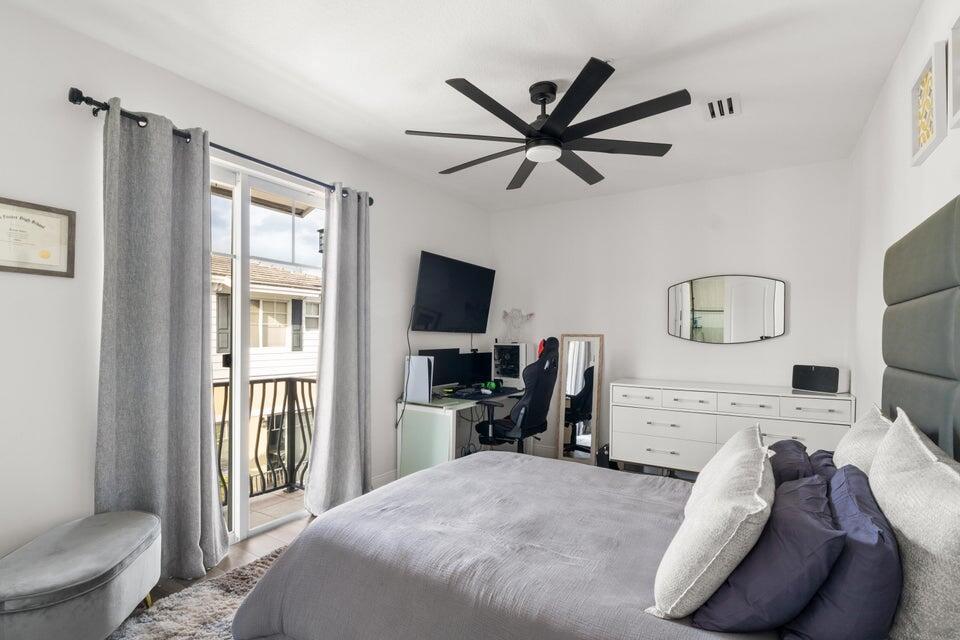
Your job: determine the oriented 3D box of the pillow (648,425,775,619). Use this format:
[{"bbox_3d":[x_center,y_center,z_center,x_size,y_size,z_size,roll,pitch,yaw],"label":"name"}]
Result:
[{"bbox_3d":[0.797,0.632,1.368,0.190,0.450,0.580,39,20,29],"label":"pillow"}]

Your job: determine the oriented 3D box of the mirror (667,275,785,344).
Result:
[{"bbox_3d":[2.198,-0.090,3.821,0.915,0.615,0.030,-1,-2,28],"label":"mirror"}]

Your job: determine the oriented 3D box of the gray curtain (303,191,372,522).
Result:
[{"bbox_3d":[-1.024,0.198,3.112,0.160,2.360,0.510,-1,-2,34],"label":"gray curtain"}]

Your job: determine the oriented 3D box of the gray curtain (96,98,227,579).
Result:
[{"bbox_3d":[-1.627,0.152,2.235,0.160,2.400,0.550,-1,-2,34],"label":"gray curtain"}]

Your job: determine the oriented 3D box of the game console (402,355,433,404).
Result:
[{"bbox_3d":[-0.490,0.482,3.532,0.260,0.390,0.104,-1,-2,32],"label":"game console"}]

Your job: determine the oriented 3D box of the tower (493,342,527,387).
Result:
[{"bbox_3d":[0.325,0.478,4.632,0.390,0.460,0.200,-1,-2,34],"label":"tower"}]

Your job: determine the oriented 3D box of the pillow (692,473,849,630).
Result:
[{"bbox_3d":[0.846,0.642,1.240,0.190,0.440,0.480,43,22,28],"label":"pillow"}]

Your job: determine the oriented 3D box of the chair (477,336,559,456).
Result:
[{"bbox_3d":[0.348,0.790,3.674,0.690,1.290,0.670,-1,-2,34],"label":"chair"}]

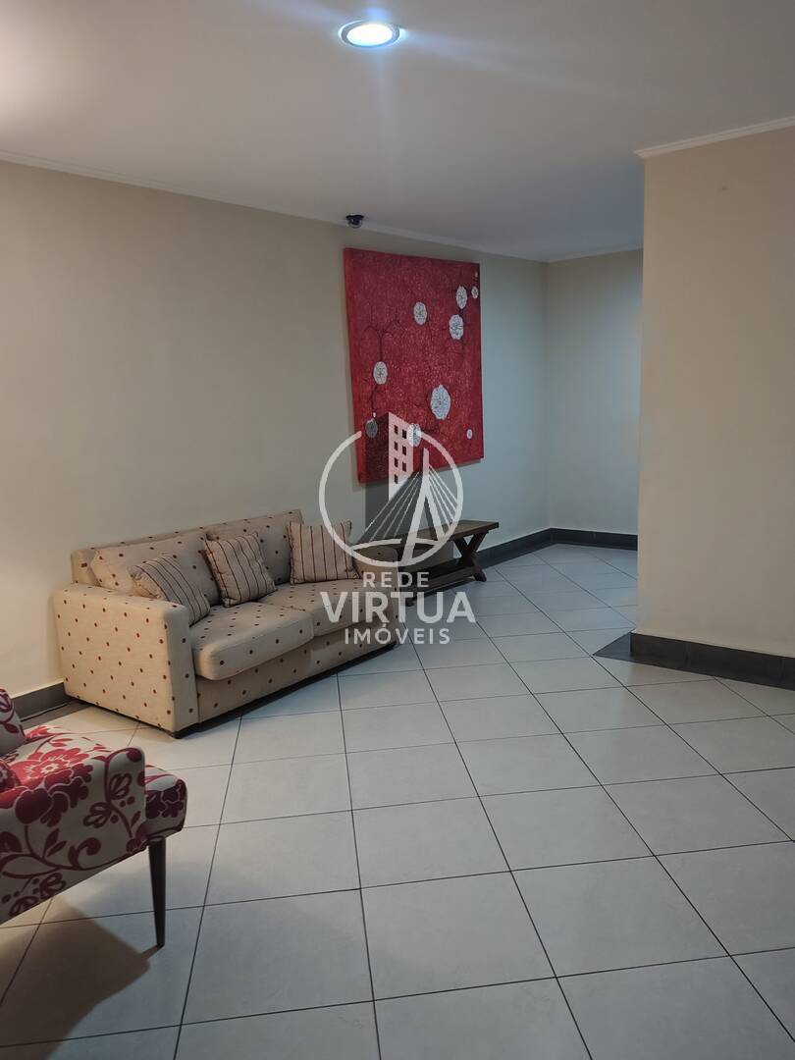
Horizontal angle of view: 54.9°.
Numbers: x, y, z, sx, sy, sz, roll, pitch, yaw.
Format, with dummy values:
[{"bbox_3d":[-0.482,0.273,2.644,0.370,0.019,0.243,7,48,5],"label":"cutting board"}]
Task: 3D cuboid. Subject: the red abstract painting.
[{"bbox_3d":[0.206,-1.248,5.829,0.049,1.586,1.528,7,15,41],"label":"red abstract painting"}]

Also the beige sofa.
[{"bbox_3d":[-0.860,0.398,4.377,0.873,0.786,1.659,7,14,40],"label":"beige sofa"}]

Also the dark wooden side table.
[{"bbox_3d":[0.280,0.249,5.872,0.335,0.446,1.276,7,14,41],"label":"dark wooden side table"}]

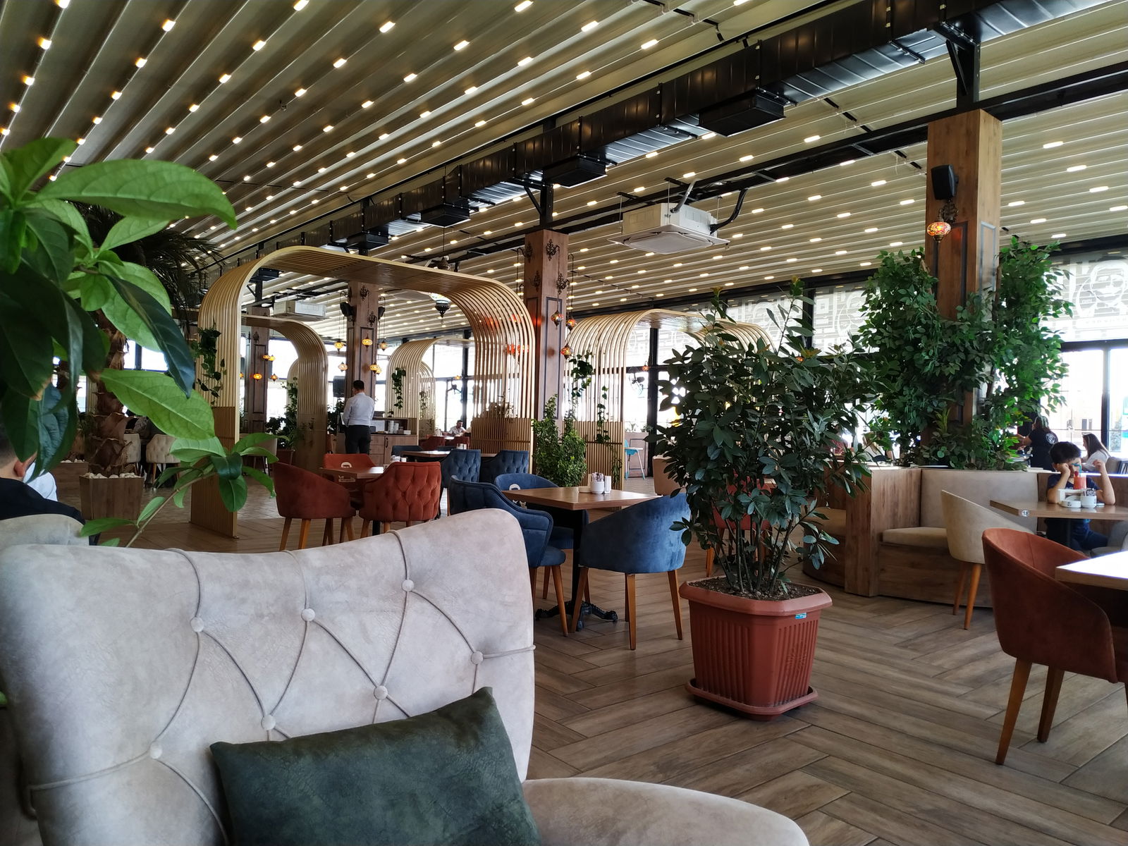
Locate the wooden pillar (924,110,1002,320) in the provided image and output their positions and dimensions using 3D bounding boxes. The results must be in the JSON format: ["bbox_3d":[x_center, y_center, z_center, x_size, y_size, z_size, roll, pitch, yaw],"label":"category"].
[{"bbox_3d":[3.380,-0.652,6.720,0.440,3.870,0.440,2,-1,-40],"label":"wooden pillar"}]

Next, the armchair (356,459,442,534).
[{"bbox_3d":[-1.313,0.732,6.148,0.540,0.860,0.560,1,0,-40],"label":"armchair"}]

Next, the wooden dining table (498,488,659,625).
[{"bbox_3d":[0.089,0.801,4.711,0.710,0.745,0.710,2,-1,-40],"label":"wooden dining table"}]

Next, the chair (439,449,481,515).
[{"bbox_3d":[-1.392,0.748,9.747,0.580,0.840,0.580,2,-1,-40],"label":"chair"}]

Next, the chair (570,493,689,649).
[{"bbox_3d":[0.371,0.793,4.418,0.550,0.820,0.550,1,0,-40],"label":"chair"}]

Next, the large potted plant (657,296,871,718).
[{"bbox_3d":[0.862,0.291,3.470,0.860,1.790,0.860,2,-1,-40],"label":"large potted plant"}]

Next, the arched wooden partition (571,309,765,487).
[{"bbox_3d":[1.738,-0.162,12.438,3.540,2.880,1.420,2,-1,-40],"label":"arched wooden partition"}]

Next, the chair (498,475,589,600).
[{"bbox_3d":[-0.158,0.759,5.051,0.570,0.820,0.580,2,-1,-44],"label":"chair"}]

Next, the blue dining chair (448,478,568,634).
[{"bbox_3d":[-0.293,0.758,4.403,0.560,0.860,0.540,1,0,-40],"label":"blue dining chair"}]

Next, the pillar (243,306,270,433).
[{"bbox_3d":[-7.322,-0.852,18.640,0.400,3.720,0.400,1,0,-40],"label":"pillar"}]

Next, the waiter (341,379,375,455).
[{"bbox_3d":[-3.208,0.234,12.200,0.500,1.800,0.330,2,0,-25],"label":"waiter"}]

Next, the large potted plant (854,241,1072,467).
[{"bbox_3d":[3.201,-0.534,6.280,1.700,1.880,1.250,1,0,0],"label":"large potted plant"}]

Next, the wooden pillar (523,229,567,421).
[{"bbox_3d":[-0.275,-0.680,10.549,0.390,3.720,0.390,1,0,-40],"label":"wooden pillar"}]

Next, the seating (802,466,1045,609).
[{"bbox_3d":[2.850,0.798,5.950,1.800,0.920,1.150,1,0,5],"label":"seating"}]

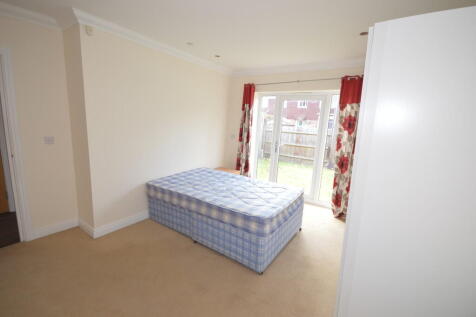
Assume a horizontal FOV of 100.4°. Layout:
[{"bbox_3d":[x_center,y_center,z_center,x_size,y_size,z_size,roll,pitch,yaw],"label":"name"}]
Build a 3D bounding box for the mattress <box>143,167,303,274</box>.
[{"bbox_3d":[-0.210,0.672,2.835,1.866,0.608,1.130,9,11,34],"label":"mattress"}]

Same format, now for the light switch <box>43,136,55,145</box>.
[{"bbox_3d":[-2.219,-0.212,2.338,0.012,0.090,0.090,9,12,37],"label":"light switch"}]

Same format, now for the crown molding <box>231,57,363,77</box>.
[{"bbox_3d":[1.000,-1.555,3.386,2.574,0.105,0.095,7,10,27],"label":"crown molding"}]

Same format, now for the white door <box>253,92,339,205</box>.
[{"bbox_3d":[1.087,-0.211,3.949,1.720,2.095,0.080,8,11,30],"label":"white door"}]

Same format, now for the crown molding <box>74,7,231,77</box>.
[{"bbox_3d":[-0.867,-1.564,2.980,0.095,0.105,2.531,9,12,37],"label":"crown molding"}]

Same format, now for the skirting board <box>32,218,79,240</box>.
[{"bbox_3d":[-2.276,0.888,2.492,0.020,0.125,0.450,9,12,37],"label":"skirting board"}]

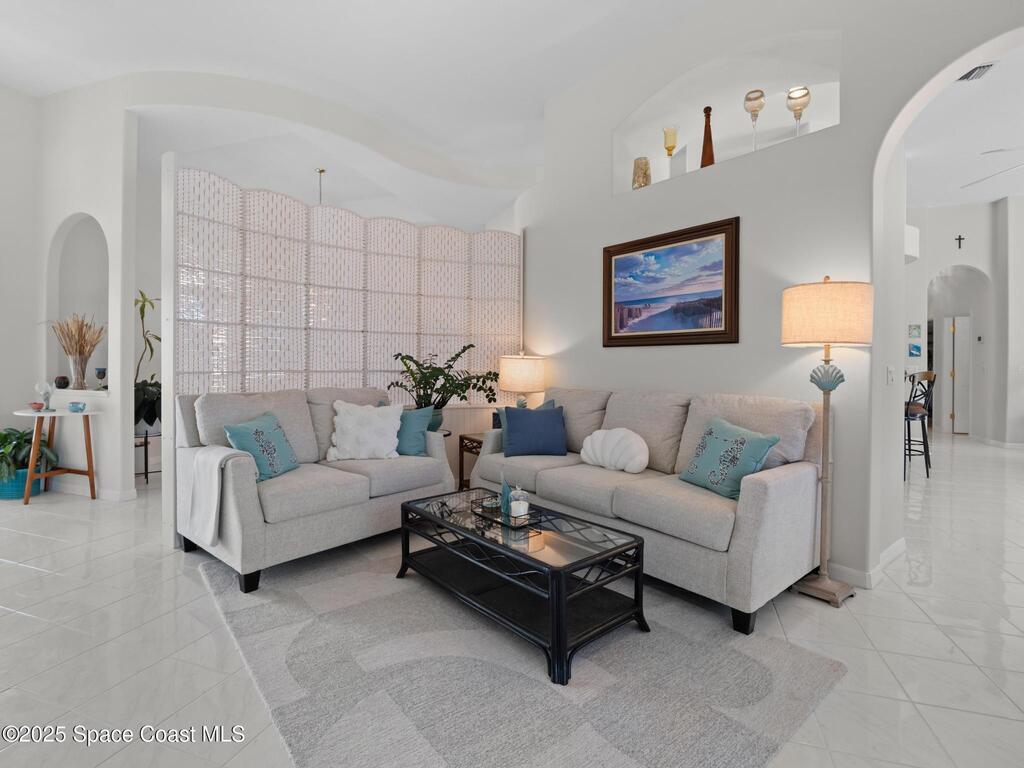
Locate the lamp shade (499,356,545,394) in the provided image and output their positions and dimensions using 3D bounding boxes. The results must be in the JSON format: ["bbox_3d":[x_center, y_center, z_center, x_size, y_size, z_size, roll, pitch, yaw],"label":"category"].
[{"bbox_3d":[0.091,-0.083,4.120,0.390,0.295,0.390,0,2,0],"label":"lamp shade"}]

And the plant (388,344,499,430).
[{"bbox_3d":[-0.622,0.041,4.300,0.800,0.790,0.900,1,2,40],"label":"plant"}]

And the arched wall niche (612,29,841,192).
[{"bbox_3d":[1.355,-1.759,3.168,0.250,0.685,1.475,-2,2,-42],"label":"arched wall niche"}]

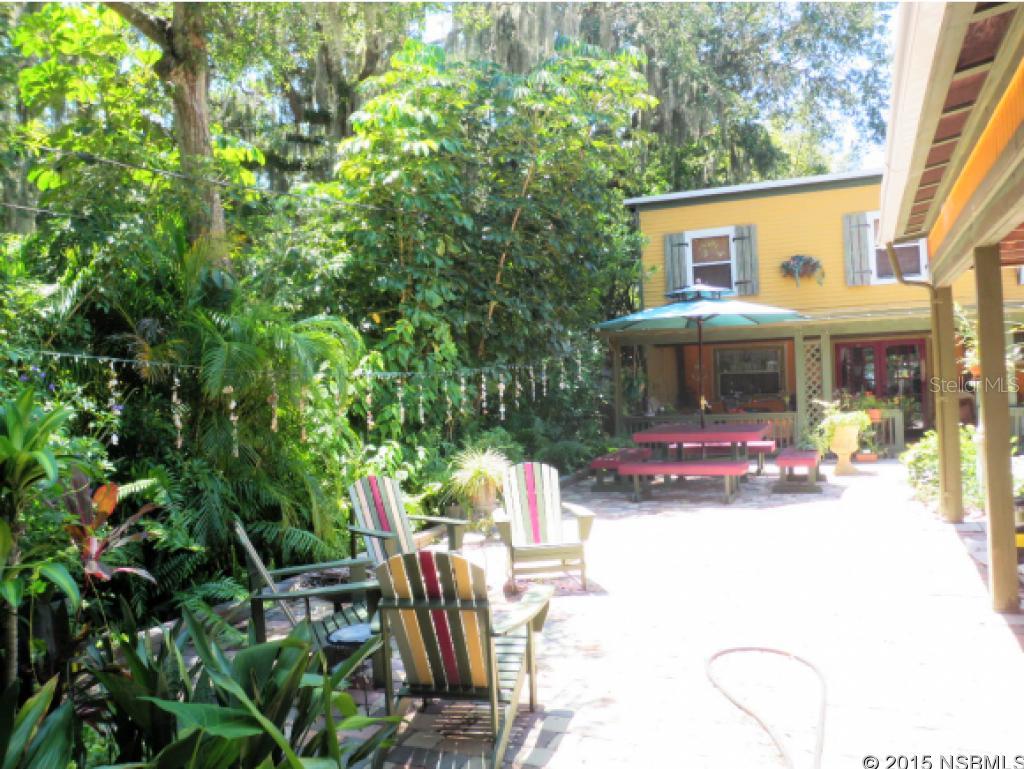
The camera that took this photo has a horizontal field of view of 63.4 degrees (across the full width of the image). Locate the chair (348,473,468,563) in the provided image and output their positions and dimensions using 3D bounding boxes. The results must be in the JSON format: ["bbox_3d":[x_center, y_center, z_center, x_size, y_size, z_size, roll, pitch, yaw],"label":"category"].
[{"bbox_3d":[-0.827,1.133,6.156,0.839,0.894,0.751,-2,0,43],"label":"chair"}]

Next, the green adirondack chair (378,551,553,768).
[{"bbox_3d":[-0.253,1.123,3.687,0.751,0.894,0.839,-2,0,14],"label":"green adirondack chair"}]

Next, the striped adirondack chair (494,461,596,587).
[{"bbox_3d":[0.214,1.086,6.480,0.751,0.894,0.839,-3,0,-6],"label":"striped adirondack chair"}]

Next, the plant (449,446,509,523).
[{"bbox_3d":[-0.345,1.083,8.800,0.660,0.800,0.640,-2,0,0],"label":"plant"}]

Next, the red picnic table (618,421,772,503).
[{"bbox_3d":[2.558,1.008,11.295,1.620,0.790,2.700,-2,0,23],"label":"red picnic table"}]

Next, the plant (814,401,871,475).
[{"bbox_3d":[4.789,0.774,11.989,0.780,1.050,0.750,-2,0,23],"label":"plant"}]

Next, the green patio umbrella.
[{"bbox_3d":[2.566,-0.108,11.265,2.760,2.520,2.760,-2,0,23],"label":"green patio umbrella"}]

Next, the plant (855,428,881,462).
[{"bbox_3d":[5.797,0.978,13.512,0.420,0.580,0.340,-2,0,23],"label":"plant"}]

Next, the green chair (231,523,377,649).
[{"bbox_3d":[-1.128,1.156,4.485,0.839,0.894,0.751,-3,0,-16],"label":"green chair"}]

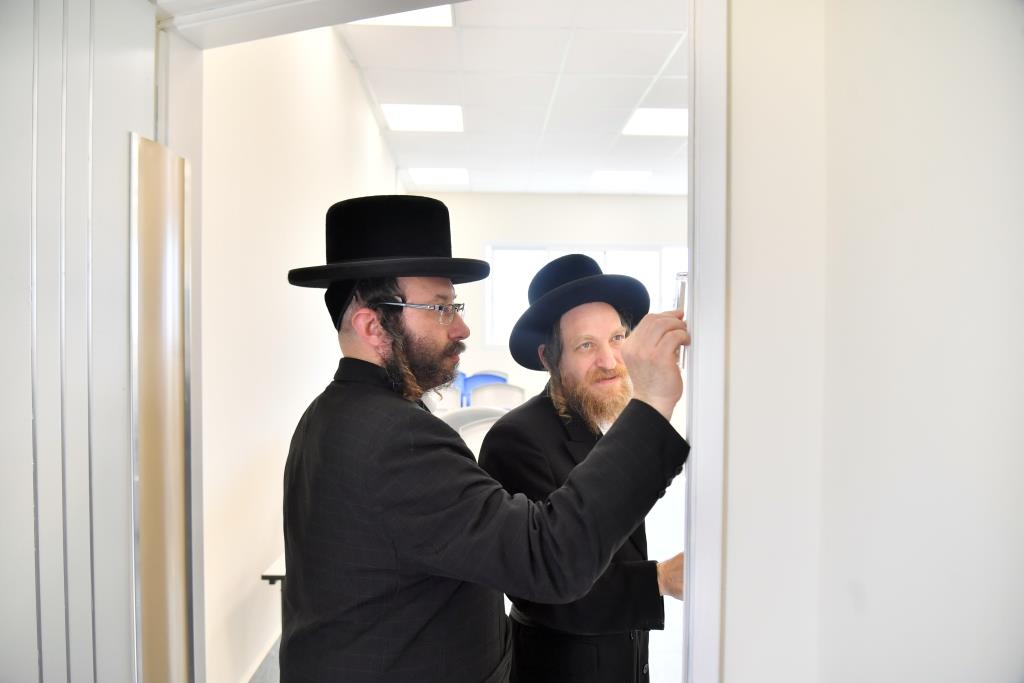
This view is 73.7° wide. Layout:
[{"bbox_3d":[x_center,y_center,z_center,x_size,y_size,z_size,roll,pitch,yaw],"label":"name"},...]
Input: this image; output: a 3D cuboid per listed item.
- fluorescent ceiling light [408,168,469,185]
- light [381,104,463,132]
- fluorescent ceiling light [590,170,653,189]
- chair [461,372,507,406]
[{"bbox_3d":[-0.709,-1.653,6.820,0.590,0.060,0.590,0,0,-2],"label":"fluorescent ceiling light"},{"bbox_3d":[-0.640,-1.646,5.021,0.590,0.060,0.590,0,0,-2],"label":"light"},{"bbox_3d":[1.090,-1.640,6.889,0.590,0.060,0.590,0,0,-2],"label":"fluorescent ceiling light"},{"bbox_3d":[-0.240,0.690,6.250,0.440,0.780,0.490,0,0,-2],"label":"chair"}]

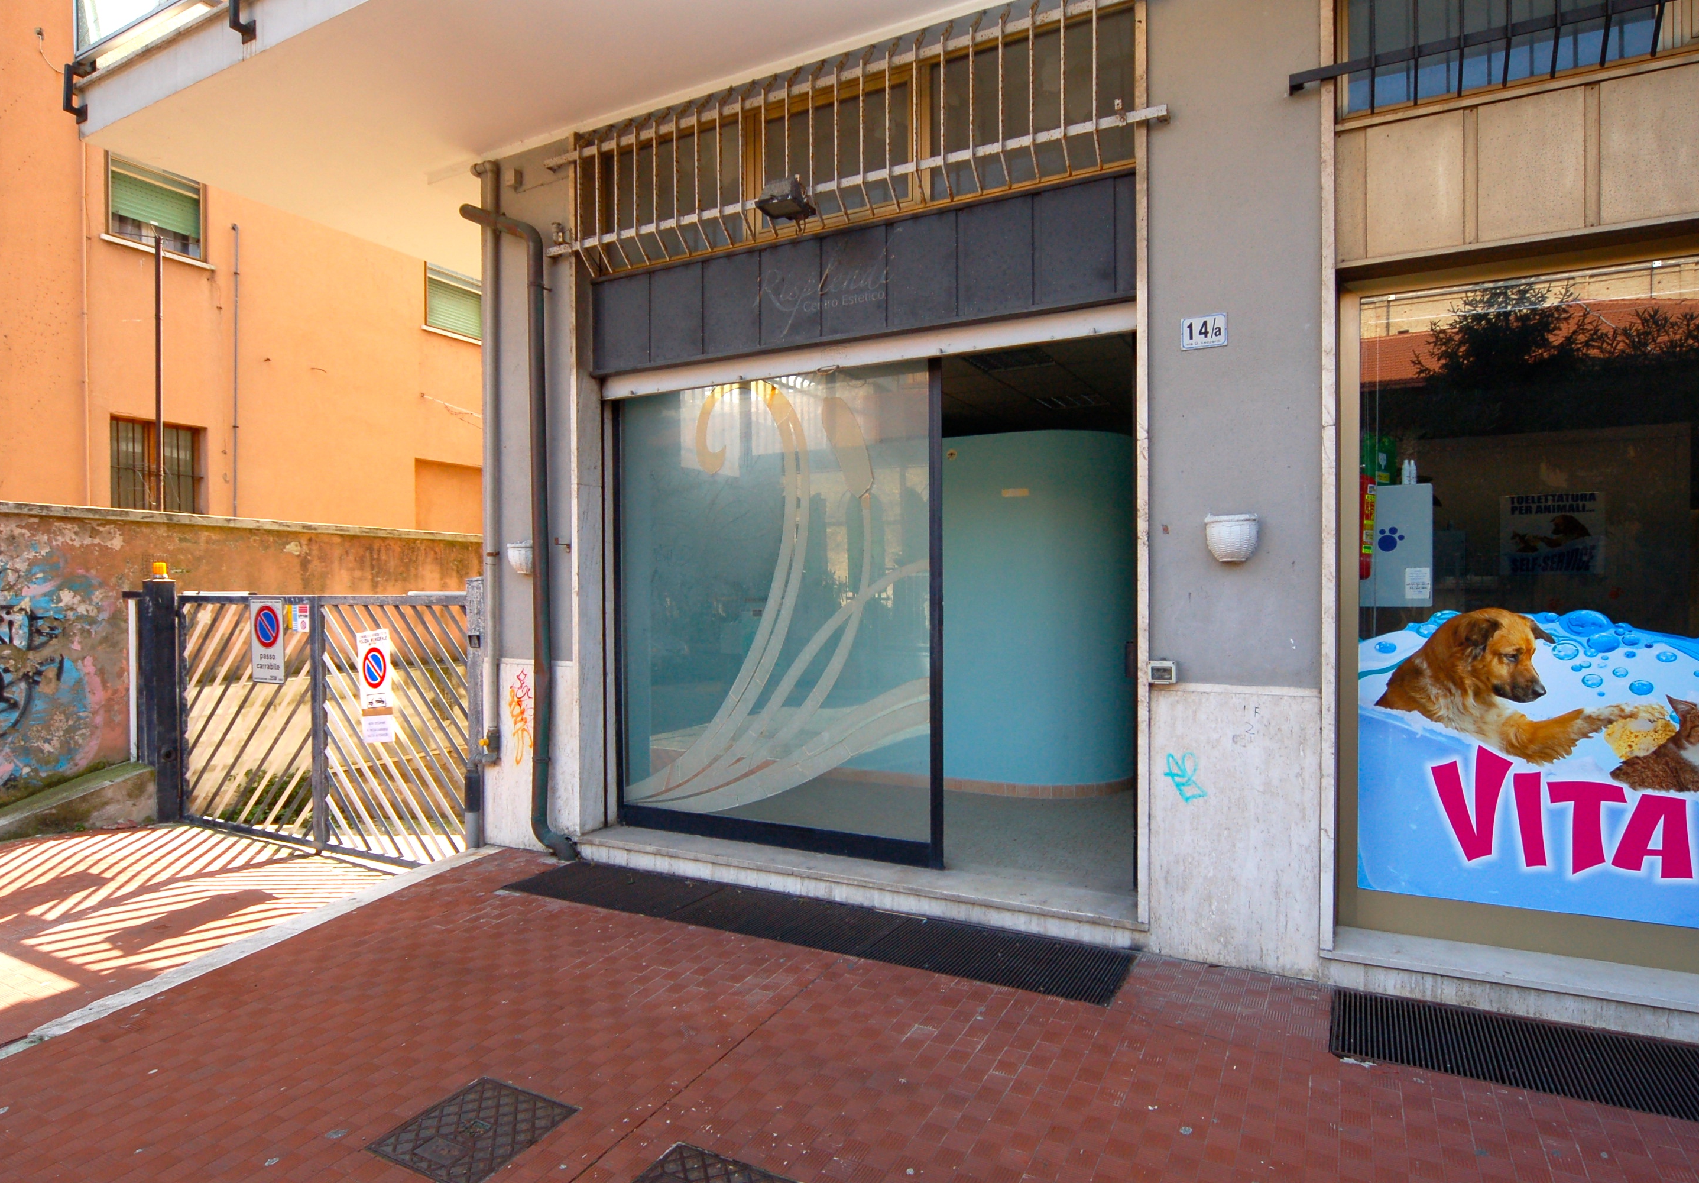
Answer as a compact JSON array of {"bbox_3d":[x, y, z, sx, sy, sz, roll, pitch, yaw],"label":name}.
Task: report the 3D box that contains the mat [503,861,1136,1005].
[{"bbox_3d":[-0.276,1.478,4.040,2.950,0.020,0.540,0,0,26],"label":"mat"}]

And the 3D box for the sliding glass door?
[{"bbox_3d":[-0.455,0.086,4.887,2.052,2.613,0.060,0,0,26],"label":"sliding glass door"}]

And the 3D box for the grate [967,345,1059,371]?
[{"bbox_3d":[1.359,-1.965,7.418,0.600,0.080,0.600,0,0,26],"label":"grate"}]

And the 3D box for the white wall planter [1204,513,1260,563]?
[{"bbox_3d":[1.490,-0.206,3.447,0.200,0.190,0.130,0,0,26],"label":"white wall planter"}]

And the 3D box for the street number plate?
[{"bbox_3d":[1.416,-1.034,3.545,0.168,0.127,0.010,0,0,26],"label":"street number plate"}]

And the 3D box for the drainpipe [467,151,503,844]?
[{"bbox_3d":[-2.073,-0.481,5.081,0.200,3.930,0.110,0,0,26],"label":"drainpipe"}]

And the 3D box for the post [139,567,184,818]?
[{"bbox_3d":[-5.185,0.780,6.704,0.180,1.920,0.170,0,0,26],"label":"post"}]

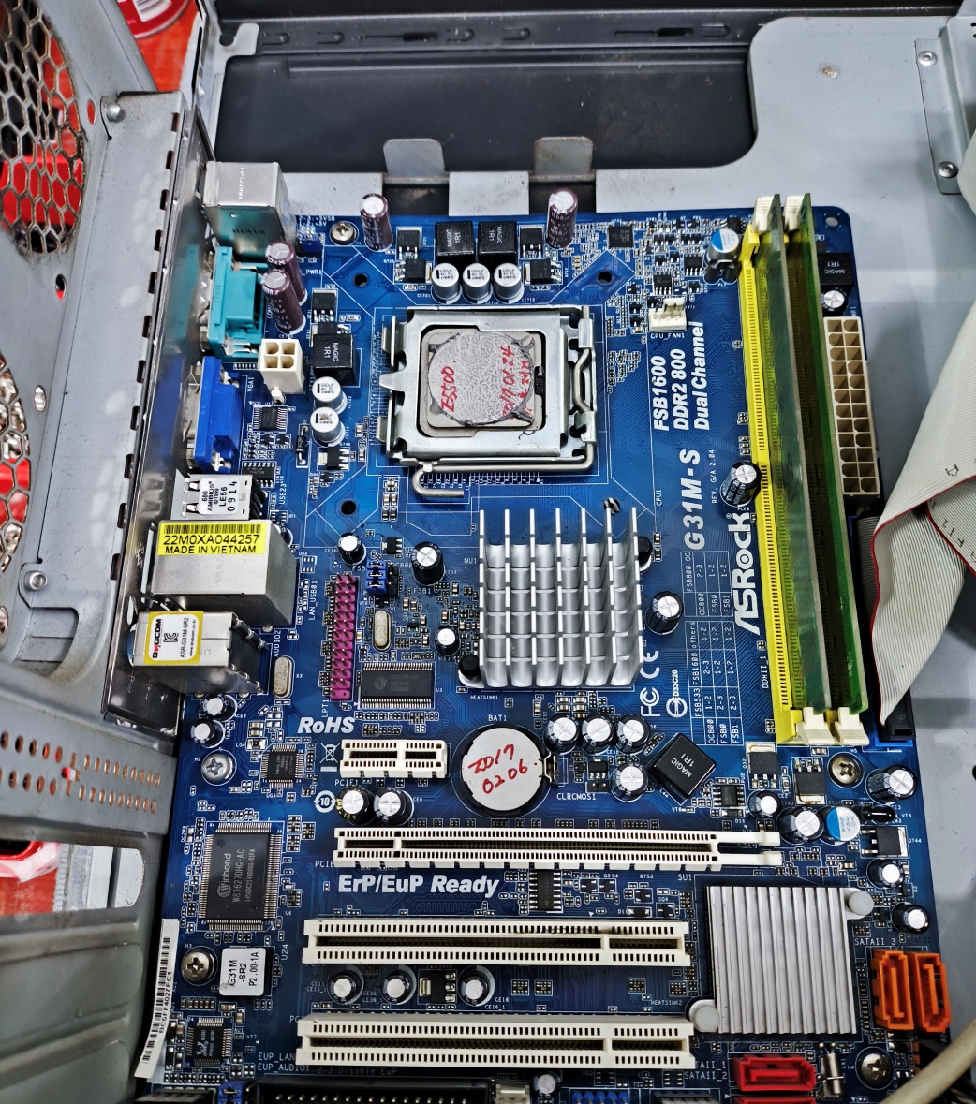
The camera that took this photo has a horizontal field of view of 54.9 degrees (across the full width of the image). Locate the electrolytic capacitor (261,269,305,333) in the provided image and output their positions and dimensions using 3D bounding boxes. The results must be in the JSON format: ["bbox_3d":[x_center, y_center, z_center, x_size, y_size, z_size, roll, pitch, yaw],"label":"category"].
[{"bbox_3d":[-0.058,-0.071,0.266,0.008,0.019,0.008,0,72,3],"label":"electrolytic capacitor"}]

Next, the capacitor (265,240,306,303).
[{"bbox_3d":[-0.058,-0.080,0.269,0.008,0.019,0.008,0,72,1],"label":"capacitor"}]

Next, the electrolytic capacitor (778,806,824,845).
[{"bbox_3d":[0.074,0.065,0.222,0.008,0.011,0.008,0,72,1],"label":"electrolytic capacitor"}]

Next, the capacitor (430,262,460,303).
[{"bbox_3d":[-0.012,-0.078,0.272,0.008,0.008,0.008,0,72,3],"label":"capacitor"}]

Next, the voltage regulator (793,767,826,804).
[{"bbox_3d":[0.078,0.056,0.228,0.007,0.002,0.009,0,72,3],"label":"voltage regulator"}]

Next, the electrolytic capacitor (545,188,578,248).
[{"bbox_3d":[0.021,-0.097,0.273,0.008,0.018,0.008,0,72,1],"label":"electrolytic capacitor"}]

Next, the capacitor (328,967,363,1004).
[{"bbox_3d":[-0.033,0.101,0.219,0.006,0.007,0.006,0,73,1],"label":"capacitor"}]

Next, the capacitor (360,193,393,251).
[{"bbox_3d":[-0.033,-0.096,0.275,0.008,0.016,0.008,0,73,1],"label":"capacitor"}]

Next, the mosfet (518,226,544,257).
[{"bbox_3d":[0.013,-0.093,0.279,0.007,0.002,0.010,0,72,1],"label":"mosfet"}]

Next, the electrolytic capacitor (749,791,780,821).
[{"bbox_3d":[0.067,0.061,0.228,0.006,0.007,0.006,0,72,1],"label":"electrolytic capacitor"}]

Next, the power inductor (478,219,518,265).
[{"bbox_3d":[0.003,-0.092,0.277,0.011,0.005,0.011,0,72,1],"label":"power inductor"}]

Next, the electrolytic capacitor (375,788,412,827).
[{"bbox_3d":[-0.023,0.061,0.226,0.008,0.011,0.008,0,72,3],"label":"electrolytic capacitor"}]

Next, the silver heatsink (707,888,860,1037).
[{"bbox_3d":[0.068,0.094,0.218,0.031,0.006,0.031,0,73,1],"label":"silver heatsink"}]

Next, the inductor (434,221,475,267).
[{"bbox_3d":[-0.010,-0.090,0.277,0.011,0.009,0.011,0,73,1],"label":"inductor"}]

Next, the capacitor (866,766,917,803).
[{"bbox_3d":[0.096,0.055,0.223,0.008,0.011,0.008,0,72,3],"label":"capacitor"}]

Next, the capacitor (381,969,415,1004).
[{"bbox_3d":[-0.021,0.101,0.217,0.006,0.007,0.006,0,72,1],"label":"capacitor"}]

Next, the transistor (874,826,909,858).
[{"bbox_3d":[0.096,0.070,0.225,0.009,0.002,0.007,0,72,1],"label":"transistor"}]

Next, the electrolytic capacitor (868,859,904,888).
[{"bbox_3d":[0.094,0.075,0.220,0.006,0.006,0.006,0,72,1],"label":"electrolytic capacitor"}]

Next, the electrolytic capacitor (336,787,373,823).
[{"bbox_3d":[-0.032,0.061,0.228,0.008,0.012,0.008,0,73,1],"label":"electrolytic capacitor"}]

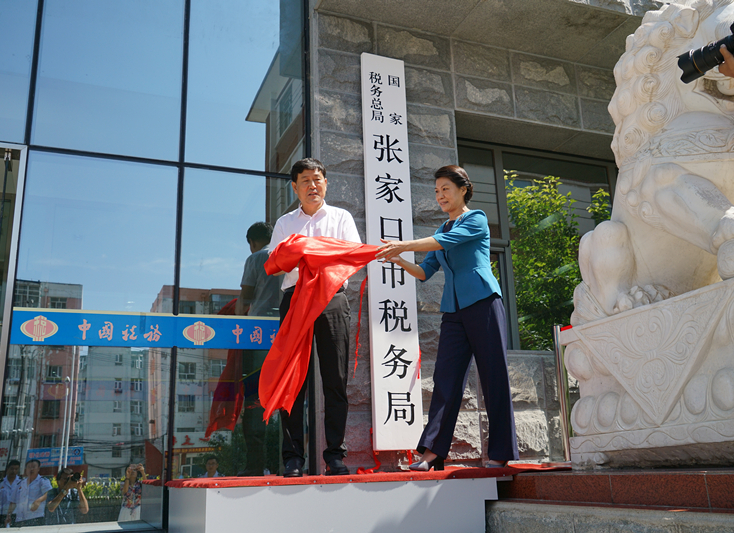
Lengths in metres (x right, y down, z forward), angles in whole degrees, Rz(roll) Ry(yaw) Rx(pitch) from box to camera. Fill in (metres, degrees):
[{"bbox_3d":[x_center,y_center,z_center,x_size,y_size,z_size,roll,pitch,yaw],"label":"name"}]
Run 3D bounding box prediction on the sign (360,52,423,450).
[{"bbox_3d":[0.153,-0.174,4.417,0.305,2.610,0.050,4,-16,-21],"label":"sign"}]

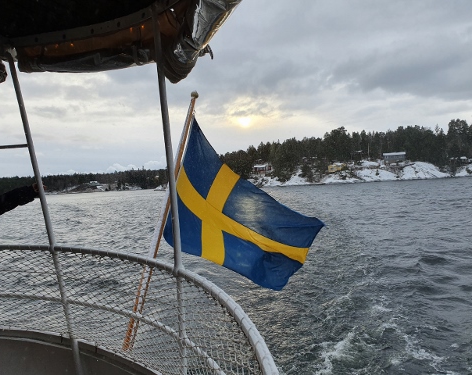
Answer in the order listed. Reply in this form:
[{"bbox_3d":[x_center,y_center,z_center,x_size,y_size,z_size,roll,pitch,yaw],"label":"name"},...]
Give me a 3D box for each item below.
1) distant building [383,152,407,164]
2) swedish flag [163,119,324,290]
[{"bbox_3d":[83.460,-15.350,198.000,12.500,6.000,7.500,-2,1,18],"label":"distant building"},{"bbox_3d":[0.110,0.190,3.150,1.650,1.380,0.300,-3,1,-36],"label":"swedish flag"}]

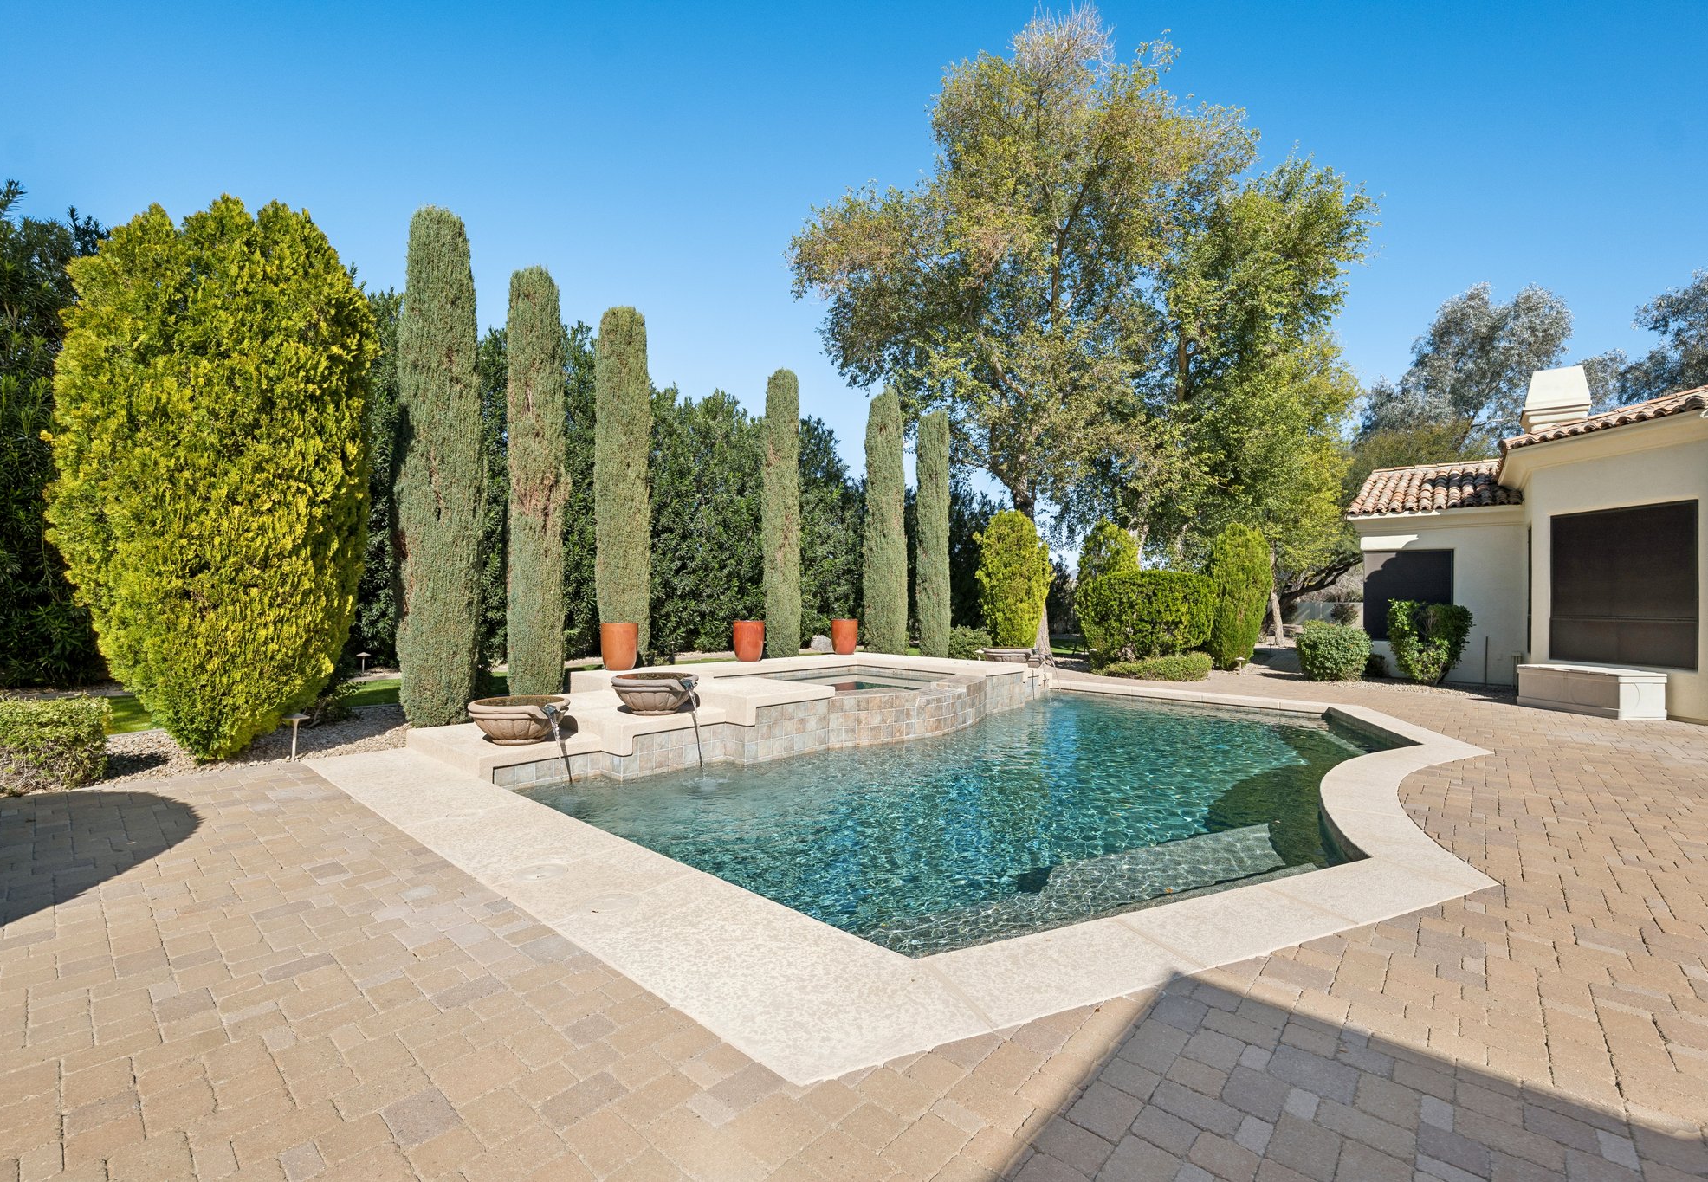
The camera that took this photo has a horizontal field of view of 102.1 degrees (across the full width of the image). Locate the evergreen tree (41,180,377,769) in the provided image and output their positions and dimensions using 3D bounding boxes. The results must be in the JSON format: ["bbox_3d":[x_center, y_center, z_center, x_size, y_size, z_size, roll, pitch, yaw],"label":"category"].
[{"bbox_3d":[-5.760,-1.000,6.350,2.150,5.000,2.100,0,-1,-42],"label":"evergreen tree"}]

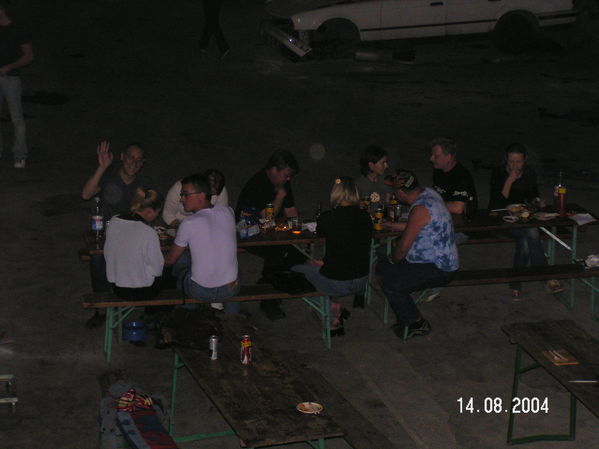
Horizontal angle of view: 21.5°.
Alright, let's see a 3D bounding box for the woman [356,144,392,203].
[{"bbox_3d":[0.668,0.007,13.454,0.485,1.323,0.707,-9,19,-30],"label":"woman"}]

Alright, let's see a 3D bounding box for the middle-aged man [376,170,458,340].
[{"bbox_3d":[0.965,0.220,12.880,0.710,1.320,0.530,11,21,27],"label":"middle-aged man"}]

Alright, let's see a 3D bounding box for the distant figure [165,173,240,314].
[{"bbox_3d":[-0.775,0.276,12.316,0.566,1.404,0.747,-7,18,-25],"label":"distant figure"}]

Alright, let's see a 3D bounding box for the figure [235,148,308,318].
[{"bbox_3d":[-0.253,0.043,13.272,0.545,1.333,0.788,-9,19,-31],"label":"figure"}]

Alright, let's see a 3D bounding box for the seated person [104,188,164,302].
[{"bbox_3d":[-1.314,0.336,12.542,0.490,1.250,0.700,0,19,-4],"label":"seated person"}]

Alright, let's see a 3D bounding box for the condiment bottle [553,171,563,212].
[{"bbox_3d":[2.231,-0.271,13.580,0.075,0.330,0.075,-3,19,-12],"label":"condiment bottle"}]

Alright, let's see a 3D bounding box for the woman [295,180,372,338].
[{"bbox_3d":[0.291,0.279,12.441,0.556,1.353,0.646,-7,18,-25],"label":"woman"}]

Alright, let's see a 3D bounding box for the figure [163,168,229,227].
[{"bbox_3d":[-0.845,0.131,13.159,0.545,1.212,0.808,-2,16,-10],"label":"figure"}]

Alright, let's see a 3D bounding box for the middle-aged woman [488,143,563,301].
[{"bbox_3d":[1.964,-0.052,13.714,0.545,1.323,0.707,-3,17,-12],"label":"middle-aged woman"}]

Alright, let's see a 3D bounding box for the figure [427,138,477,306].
[{"bbox_3d":[1.323,-0.072,13.708,0.500,1.360,0.690,14,23,35],"label":"figure"}]

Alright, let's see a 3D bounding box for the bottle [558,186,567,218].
[{"bbox_3d":[2.252,-0.189,13.461,0.068,0.250,0.068,-3,19,-12],"label":"bottle"}]

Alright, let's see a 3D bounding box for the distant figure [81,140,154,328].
[{"bbox_3d":[-1.502,0.036,13.023,0.586,1.454,0.788,-3,17,-12],"label":"distant figure"}]

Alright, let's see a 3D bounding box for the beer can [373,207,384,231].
[{"bbox_3d":[0.661,-0.040,13.064,0.067,0.168,0.067,-3,19,-12],"label":"beer can"}]

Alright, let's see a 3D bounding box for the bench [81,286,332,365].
[{"bbox_3d":[-0.623,0.757,12.320,2.161,0.480,0.263,-2,16,-10],"label":"bench"}]

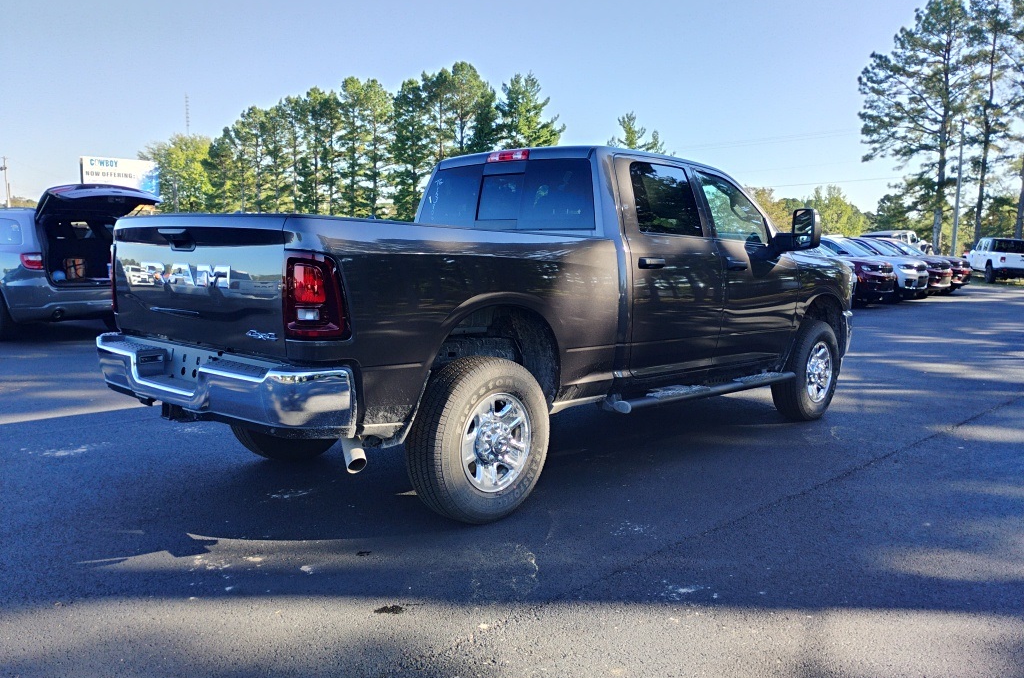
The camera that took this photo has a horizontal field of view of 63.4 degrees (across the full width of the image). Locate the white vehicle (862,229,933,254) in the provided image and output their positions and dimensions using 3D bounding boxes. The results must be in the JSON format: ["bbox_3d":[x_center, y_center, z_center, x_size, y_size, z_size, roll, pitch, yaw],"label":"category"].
[{"bbox_3d":[17.548,-4.008,38.000,5.300,1.950,2.050,-3,7,-35],"label":"white vehicle"}]

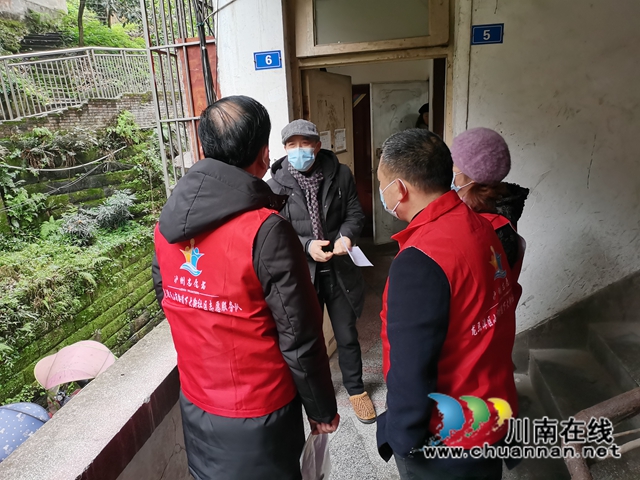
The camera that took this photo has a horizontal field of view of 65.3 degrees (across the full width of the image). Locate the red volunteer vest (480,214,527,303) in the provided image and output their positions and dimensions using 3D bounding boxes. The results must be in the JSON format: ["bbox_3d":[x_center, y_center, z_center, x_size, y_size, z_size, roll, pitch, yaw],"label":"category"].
[{"bbox_3d":[0.610,0.177,1.924,0.300,0.620,0.450,5,18,27],"label":"red volunteer vest"}]

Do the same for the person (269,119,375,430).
[{"bbox_3d":[0.031,0.206,2.600,0.520,1.630,0.420,-5,16,-8],"label":"person"}]

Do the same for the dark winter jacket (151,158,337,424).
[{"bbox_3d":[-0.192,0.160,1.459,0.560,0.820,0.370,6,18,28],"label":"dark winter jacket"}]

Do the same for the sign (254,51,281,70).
[{"bbox_3d":[-0.287,-0.997,2.774,0.154,0.093,0.012,1,17,14],"label":"sign"}]

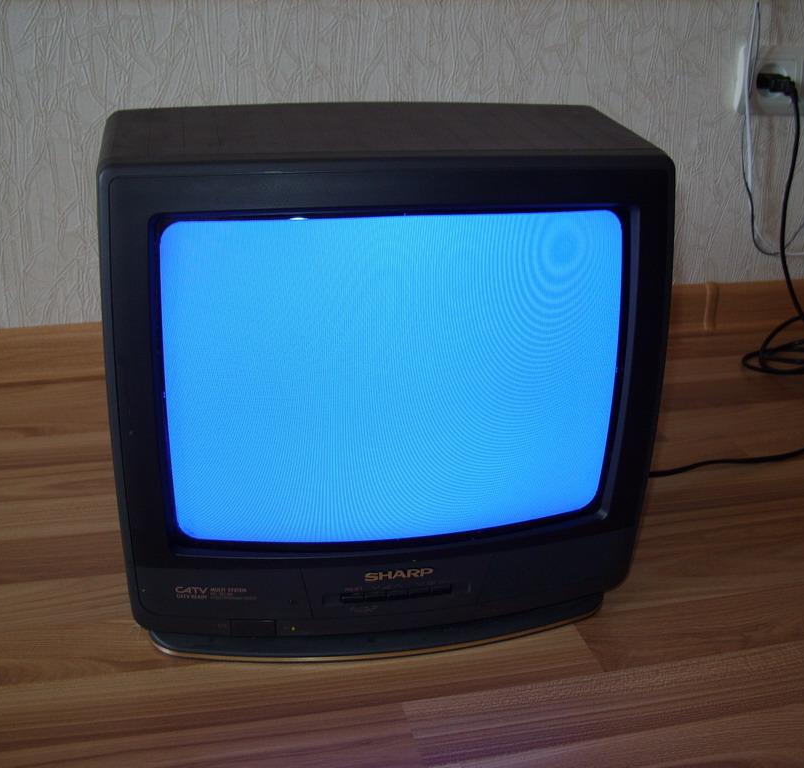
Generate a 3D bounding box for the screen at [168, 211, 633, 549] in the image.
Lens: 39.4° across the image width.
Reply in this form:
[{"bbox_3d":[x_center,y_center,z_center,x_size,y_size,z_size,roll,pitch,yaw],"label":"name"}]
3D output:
[{"bbox_3d":[-0.004,-0.004,0.722,0.290,0.213,0.025,-3,22,-10],"label":"screen"}]

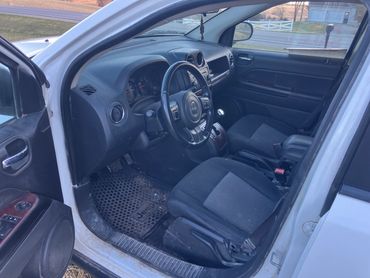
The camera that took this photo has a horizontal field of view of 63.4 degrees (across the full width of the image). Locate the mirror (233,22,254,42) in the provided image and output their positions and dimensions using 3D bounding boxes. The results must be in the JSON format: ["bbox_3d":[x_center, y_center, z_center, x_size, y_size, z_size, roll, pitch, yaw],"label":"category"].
[{"bbox_3d":[0.437,-0.853,2.371,0.130,0.170,0.250,20,31,36],"label":"mirror"}]

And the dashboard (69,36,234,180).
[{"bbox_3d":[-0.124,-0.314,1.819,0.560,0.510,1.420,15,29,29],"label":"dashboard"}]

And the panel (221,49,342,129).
[{"bbox_3d":[0.677,-0.326,2.165,0.960,0.580,0.120,15,29,29],"label":"panel"}]

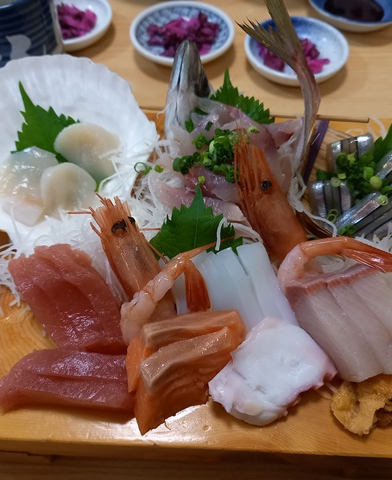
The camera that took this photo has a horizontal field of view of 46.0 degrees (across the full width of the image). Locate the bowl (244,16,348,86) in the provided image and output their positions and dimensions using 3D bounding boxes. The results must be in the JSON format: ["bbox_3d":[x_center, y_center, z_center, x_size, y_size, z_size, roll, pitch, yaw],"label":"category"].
[{"bbox_3d":[0.090,-0.167,0.421,0.093,0.024,0.093,0,58,-1],"label":"bowl"}]

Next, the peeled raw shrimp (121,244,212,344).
[{"bbox_3d":[-0.016,0.030,0.220,0.045,0.030,0.028,-28,62,-17],"label":"peeled raw shrimp"}]

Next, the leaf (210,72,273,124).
[{"bbox_3d":[0.025,-0.076,0.280,0.050,0.054,0.013,-13,25,6],"label":"leaf"}]

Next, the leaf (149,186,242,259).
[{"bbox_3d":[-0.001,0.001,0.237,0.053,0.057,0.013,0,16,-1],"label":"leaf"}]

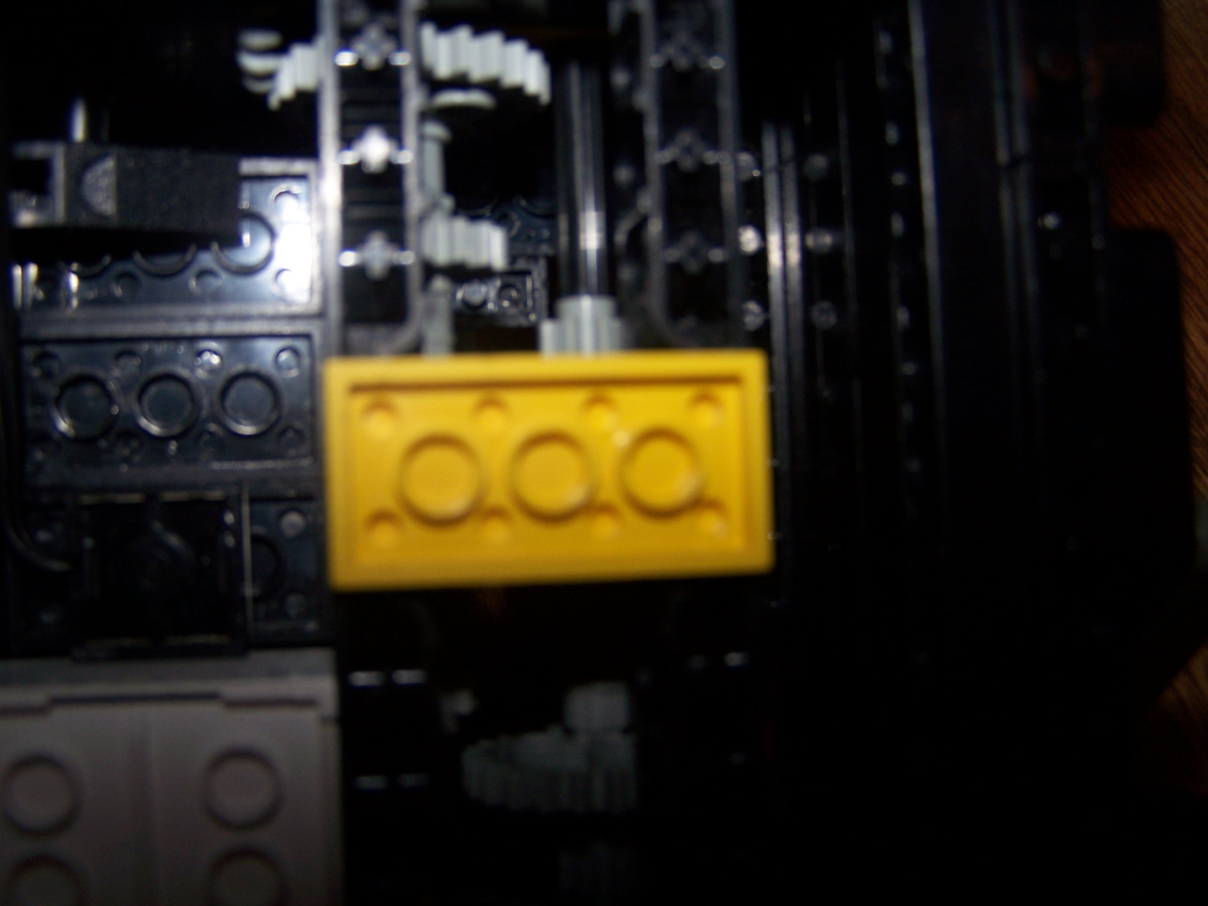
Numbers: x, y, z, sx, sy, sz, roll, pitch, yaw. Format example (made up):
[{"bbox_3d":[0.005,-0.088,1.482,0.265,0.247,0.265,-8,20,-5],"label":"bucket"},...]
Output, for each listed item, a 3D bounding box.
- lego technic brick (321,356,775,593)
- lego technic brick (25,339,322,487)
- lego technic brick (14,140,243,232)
[{"bbox_3d":[-0.004,0.001,0.097,0.032,0.005,0.016,-2,90,-11],"label":"lego technic brick"},{"bbox_3d":[-0.043,-0.005,0.133,0.032,0.005,0.016,-1,90,-3],"label":"lego technic brick"},{"bbox_3d":[-0.047,-0.025,0.126,0.024,0.011,0.008,-1,90,-3],"label":"lego technic brick"}]

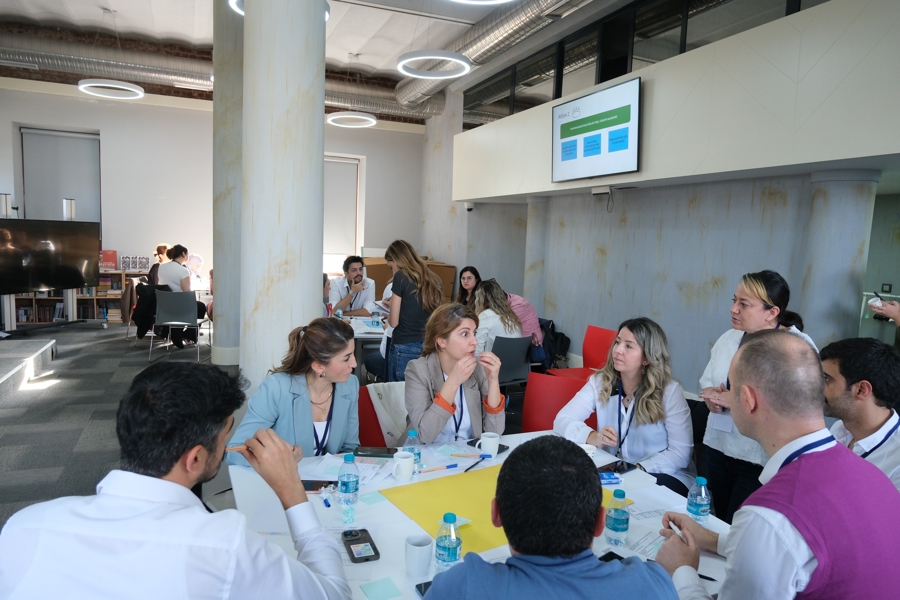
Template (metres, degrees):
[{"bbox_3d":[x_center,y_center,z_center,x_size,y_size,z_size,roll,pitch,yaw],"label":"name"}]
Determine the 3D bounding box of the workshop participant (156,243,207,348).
[{"bbox_3d":[-3.321,-0.043,7.450,0.460,1.280,0.630,5,6,30],"label":"workshop participant"}]

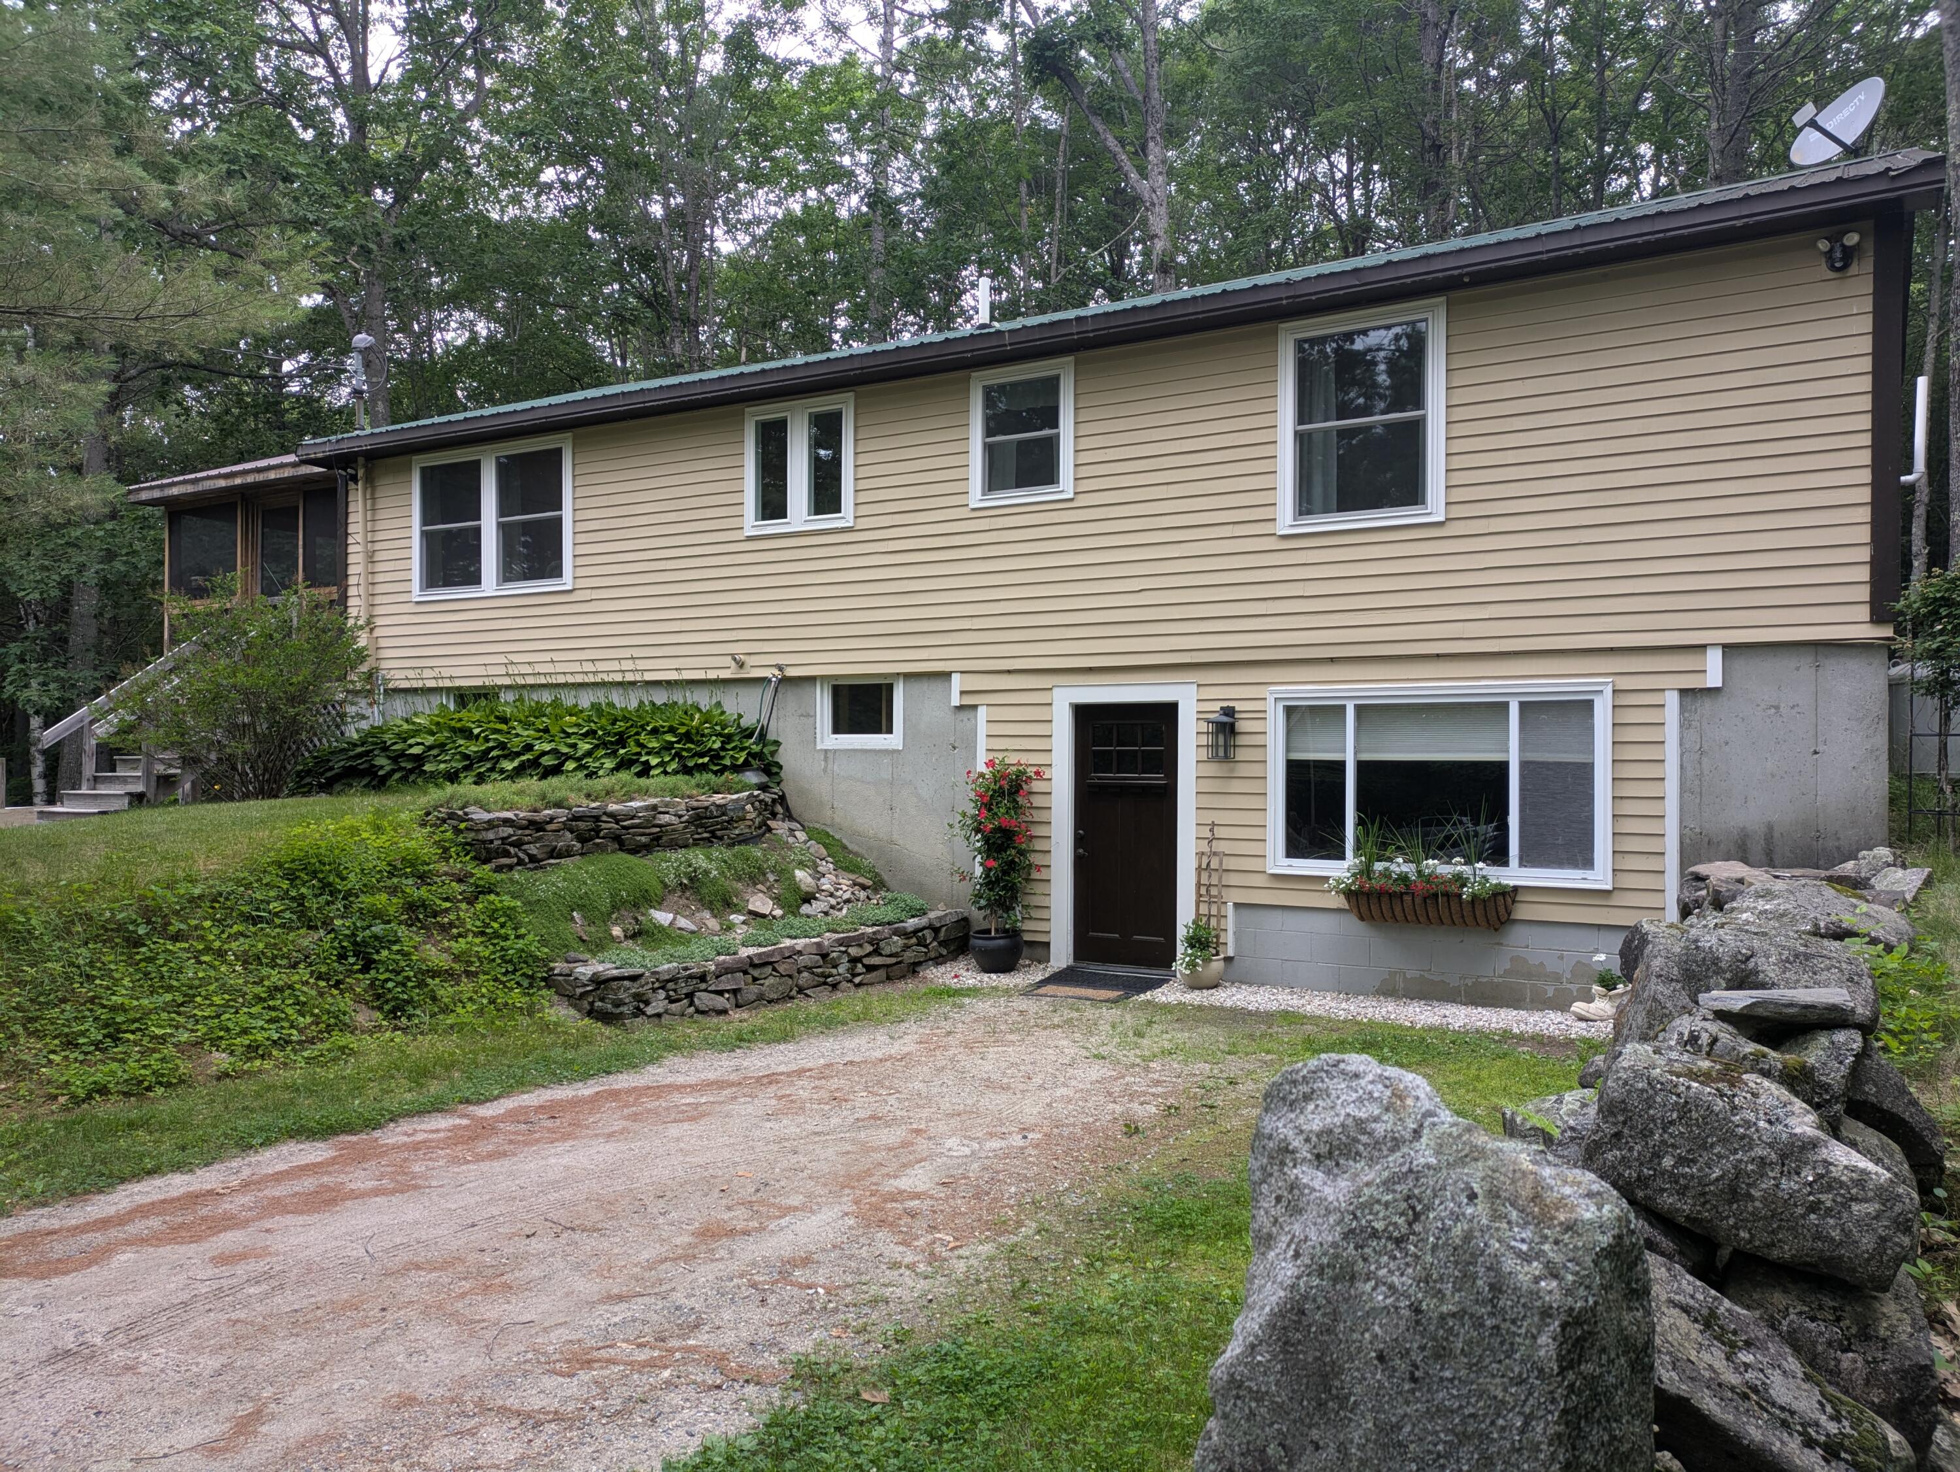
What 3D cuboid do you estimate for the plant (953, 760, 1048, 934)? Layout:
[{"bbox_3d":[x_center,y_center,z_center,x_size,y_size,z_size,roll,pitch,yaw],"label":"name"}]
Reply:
[{"bbox_3d":[0.134,0.835,10.800,0.660,1.320,0.580,0,-1,31],"label":"plant"}]

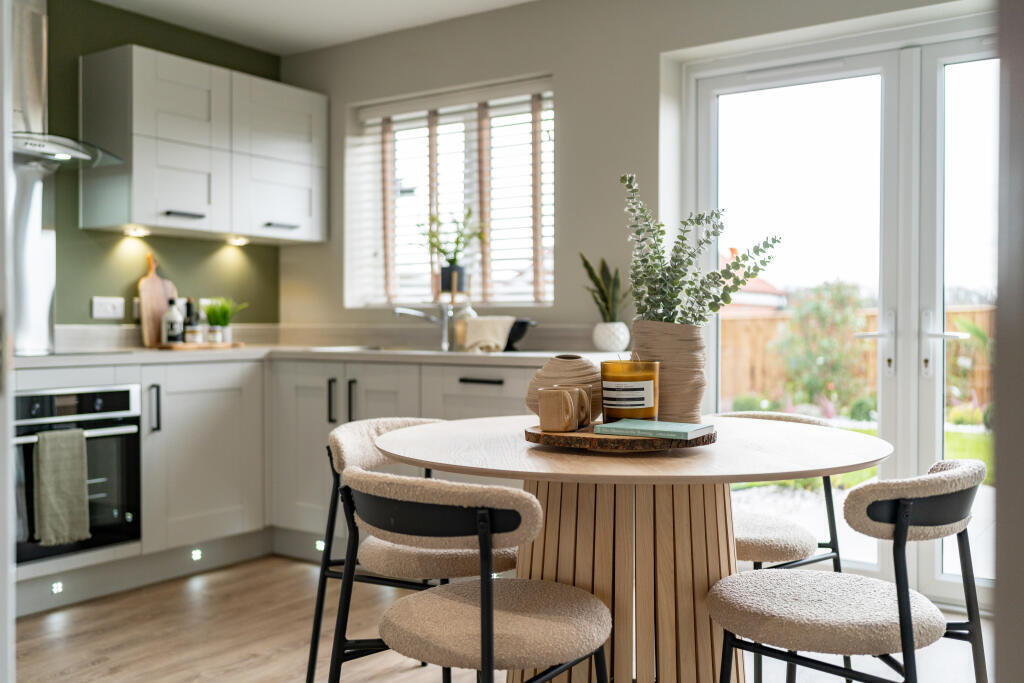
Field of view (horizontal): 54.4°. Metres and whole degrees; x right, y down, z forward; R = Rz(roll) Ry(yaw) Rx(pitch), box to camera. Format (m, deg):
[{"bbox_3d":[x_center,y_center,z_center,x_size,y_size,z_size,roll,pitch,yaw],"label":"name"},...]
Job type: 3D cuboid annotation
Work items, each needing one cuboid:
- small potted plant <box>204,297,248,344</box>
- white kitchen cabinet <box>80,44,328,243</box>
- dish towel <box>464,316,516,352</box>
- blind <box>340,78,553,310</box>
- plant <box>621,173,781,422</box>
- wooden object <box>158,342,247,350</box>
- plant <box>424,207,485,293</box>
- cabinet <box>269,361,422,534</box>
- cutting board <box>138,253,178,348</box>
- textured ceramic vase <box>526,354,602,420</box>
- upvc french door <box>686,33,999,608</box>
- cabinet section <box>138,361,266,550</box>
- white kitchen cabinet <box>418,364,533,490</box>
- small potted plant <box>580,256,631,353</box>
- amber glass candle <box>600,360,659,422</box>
[{"bbox_3d":[-1.308,-0.096,4.560,0.190,0.215,0.160,0,1,-16],"label":"small potted plant"},{"bbox_3d":[-1.362,-0.838,4.541,0.363,0.720,1.080,1,1,35],"label":"white kitchen cabinet"},{"bbox_3d":[-0.087,-0.029,4.022,0.185,0.145,0.110,1,1,35],"label":"dish towel"},{"bbox_3d":[-0.239,-0.641,4.572,1.170,0.925,0.065,1,1,34],"label":"blind"},{"bbox_3d":[0.456,-0.092,2.410,0.385,0.630,0.300,0,1,0],"label":"plant"},{"bbox_3d":[-1.372,0.022,4.432,0.270,0.022,0.380,1,1,35],"label":"wooden object"},{"bbox_3d":[-0.259,-0.409,4.480,0.270,0.390,0.230,0,1,-3],"label":"plant"},{"bbox_3d":[-0.523,0.438,4.258,0.825,0.720,0.580,1,1,34],"label":"cabinet"},{"bbox_3d":[-1.577,-0.184,4.470,0.024,0.435,0.205,-11,-6,35],"label":"cutting board"},{"bbox_3d":[0.123,0.105,2.210,0.187,0.145,0.187,0,1,3],"label":"textured ceramic vase"},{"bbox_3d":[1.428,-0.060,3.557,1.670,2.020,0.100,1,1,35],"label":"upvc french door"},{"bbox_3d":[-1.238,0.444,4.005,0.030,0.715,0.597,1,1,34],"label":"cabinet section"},{"bbox_3d":[0.067,0.443,3.860,0.600,0.720,0.580,1,1,34],"label":"white kitchen cabinet"},{"bbox_3d":[0.367,-0.153,3.865,0.200,0.385,0.180,0,1,5],"label":"small potted plant"},{"bbox_3d":[0.273,0.119,2.300,0.132,0.143,0.132,0,1,10],"label":"amber glass candle"}]

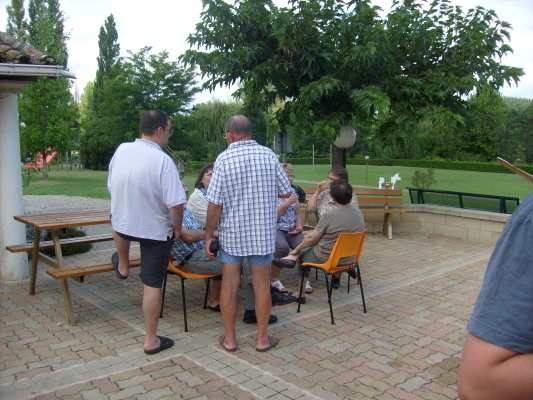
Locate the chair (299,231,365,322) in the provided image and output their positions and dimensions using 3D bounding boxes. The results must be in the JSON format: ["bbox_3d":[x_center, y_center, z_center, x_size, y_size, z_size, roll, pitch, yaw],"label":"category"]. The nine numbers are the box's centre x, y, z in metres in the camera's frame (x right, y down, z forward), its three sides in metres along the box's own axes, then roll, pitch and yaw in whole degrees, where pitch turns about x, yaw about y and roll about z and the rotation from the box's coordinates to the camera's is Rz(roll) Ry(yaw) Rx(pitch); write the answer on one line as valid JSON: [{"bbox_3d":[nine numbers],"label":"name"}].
[{"bbox_3d":[0.615,0.642,4.901,0.470,0.790,0.510,-6,9,-43],"label":"chair"}]

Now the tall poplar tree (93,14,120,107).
[{"bbox_3d":[-14.665,-10.389,49.150,2.900,12.600,2.900,0,6,0],"label":"tall poplar tree"}]

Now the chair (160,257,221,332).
[{"bbox_3d":[-0.626,0.657,4.711,0.470,0.790,0.510,-5,9,-42],"label":"chair"}]

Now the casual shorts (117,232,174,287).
[{"bbox_3d":[-0.906,0.347,4.085,0.420,0.500,0.450,0,6,-3],"label":"casual shorts"}]

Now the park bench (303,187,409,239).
[{"bbox_3d":[1.315,0.212,8.852,1.820,0.770,0.580,1,6,5],"label":"park bench"}]

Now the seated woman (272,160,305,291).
[{"bbox_3d":[0.219,0.269,5.746,0.500,1.270,0.780,-1,7,-8],"label":"seated woman"}]

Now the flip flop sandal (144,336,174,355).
[{"bbox_3d":[-0.789,1.062,3.995,0.265,0.085,0.110,-6,9,-43],"label":"flip flop sandal"}]

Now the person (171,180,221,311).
[{"bbox_3d":[-0.404,0.429,4.680,0.860,1.250,0.550,1,6,8],"label":"person"}]

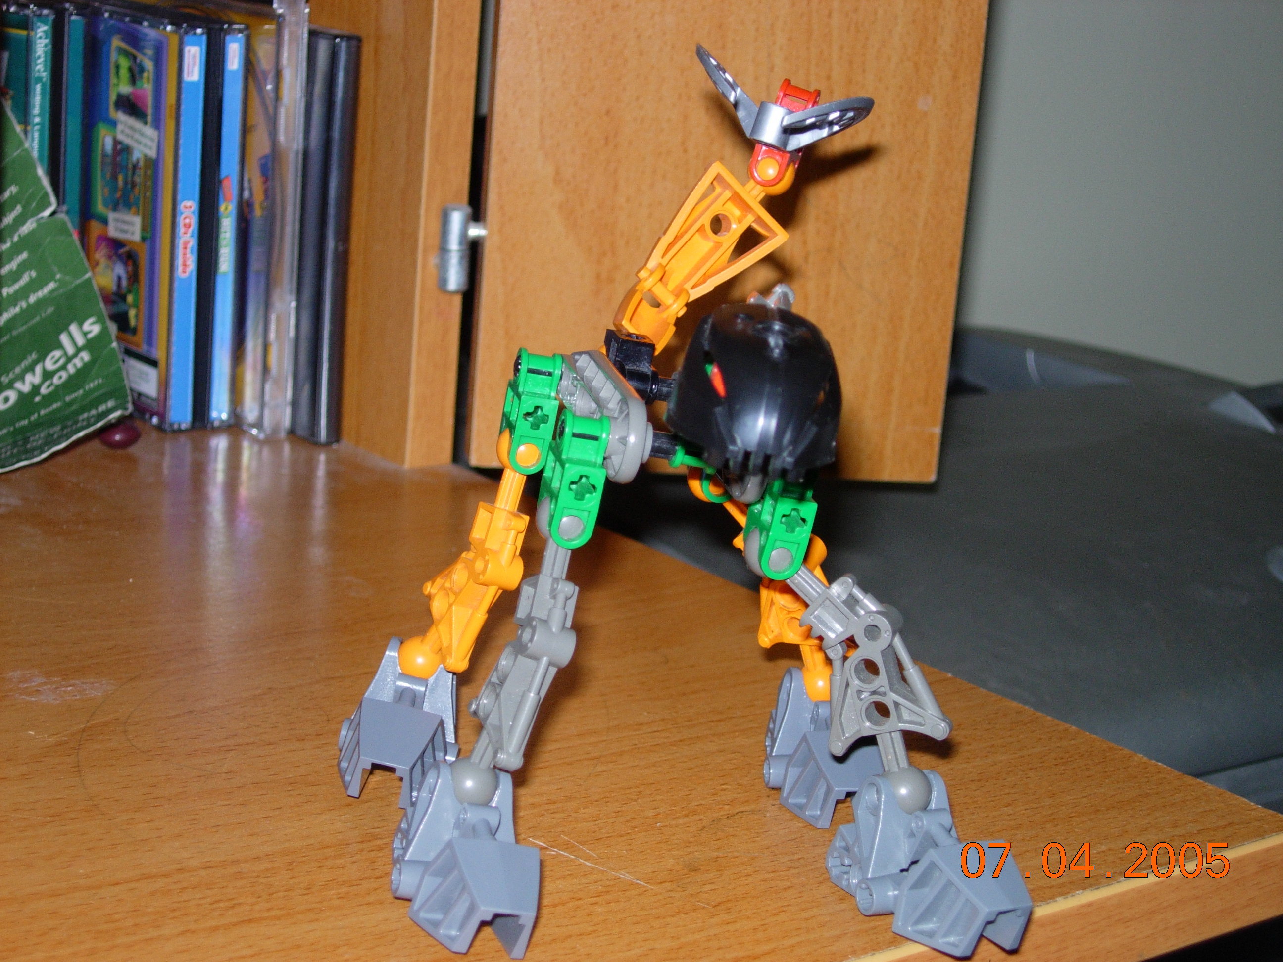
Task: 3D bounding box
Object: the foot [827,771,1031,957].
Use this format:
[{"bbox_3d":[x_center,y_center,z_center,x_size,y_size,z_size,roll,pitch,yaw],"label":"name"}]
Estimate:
[{"bbox_3d":[0.054,0.069,0.489,0.024,0.023,0.045,-1,14,-30],"label":"foot"}]

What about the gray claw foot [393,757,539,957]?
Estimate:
[{"bbox_3d":[-0.029,0.066,0.474,0.024,0.023,0.045,10,12,-22],"label":"gray claw foot"}]

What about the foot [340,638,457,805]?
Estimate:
[{"bbox_3d":[-0.048,0.048,0.542,0.024,0.023,0.045,13,17,1],"label":"foot"}]

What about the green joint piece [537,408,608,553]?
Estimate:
[{"bbox_3d":[-0.012,0.000,0.494,0.008,0.024,0.013,7,14,-18],"label":"green joint piece"}]

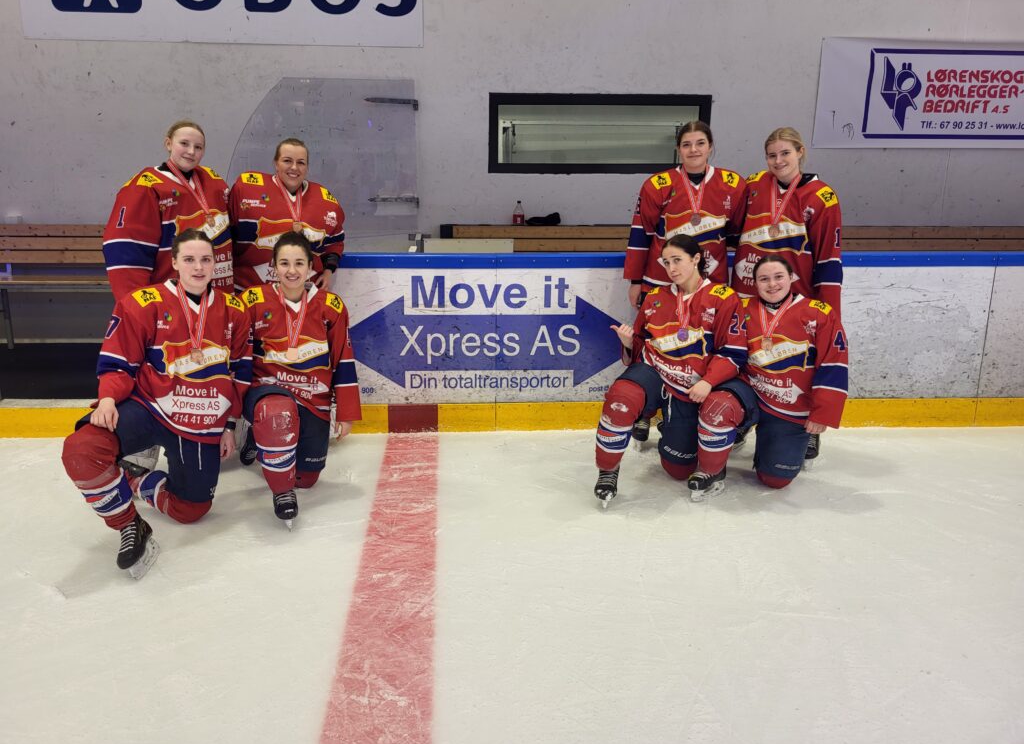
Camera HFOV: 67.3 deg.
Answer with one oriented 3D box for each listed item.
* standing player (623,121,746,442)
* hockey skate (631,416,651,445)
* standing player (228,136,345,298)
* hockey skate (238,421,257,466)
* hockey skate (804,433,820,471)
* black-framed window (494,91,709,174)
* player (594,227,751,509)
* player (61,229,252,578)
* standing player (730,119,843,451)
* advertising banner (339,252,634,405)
[{"bbox_3d":[0.950,-0.458,4.293,0.620,1.790,0.440,2,13,9],"label":"standing player"},{"bbox_3d":[0.751,0.277,4.551,0.100,0.240,0.300,1,13,5],"label":"hockey skate"},{"bbox_3d":[-1.159,-0.368,4.120,0.600,1.690,0.460,-5,14,-19],"label":"standing player"},{"bbox_3d":[-1.463,0.352,4.246,0.100,0.230,0.310,-2,13,-7],"label":"hockey skate"},{"bbox_3d":[1.623,0.368,4.168,0.100,0.240,0.300,6,14,22],"label":"hockey skate"},{"bbox_3d":[0.689,-1.868,6.047,1.734,0.599,0.100,-1,13,-2],"label":"black-framed window"},{"bbox_3d":[0.795,-0.054,3.775,0.630,1.240,0.920,6,15,25],"label":"player"},{"bbox_3d":[-1.444,0.047,3.229,0.690,1.290,0.940,-5,14,-22],"label":"player"},{"bbox_3d":[1.442,-0.369,4.027,0.580,1.745,0.460,7,15,27],"label":"standing player"},{"bbox_3d":[-0.141,-0.248,4.573,1.850,0.920,0.060,-1,13,-2],"label":"advertising banner"}]

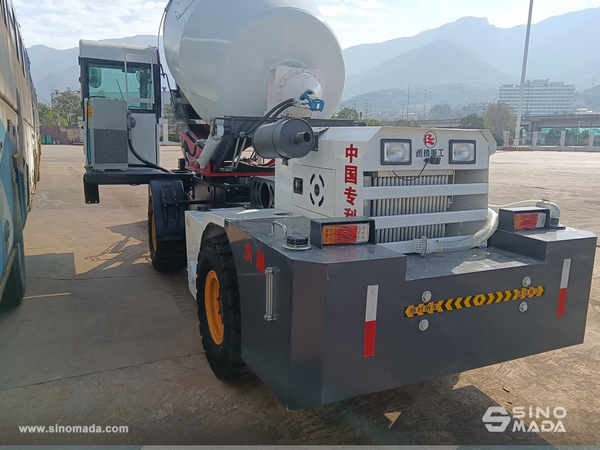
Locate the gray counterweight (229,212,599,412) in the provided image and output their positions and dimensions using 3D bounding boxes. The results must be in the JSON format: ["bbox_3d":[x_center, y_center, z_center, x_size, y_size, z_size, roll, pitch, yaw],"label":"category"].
[{"bbox_3d":[0.613,0.342,2.609,1.828,0.664,0.989,-3,12,-24],"label":"gray counterweight"}]

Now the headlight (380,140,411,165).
[{"bbox_3d":[0.471,-0.361,2.328,0.183,0.126,0.077,-3,12,-24],"label":"headlight"}]

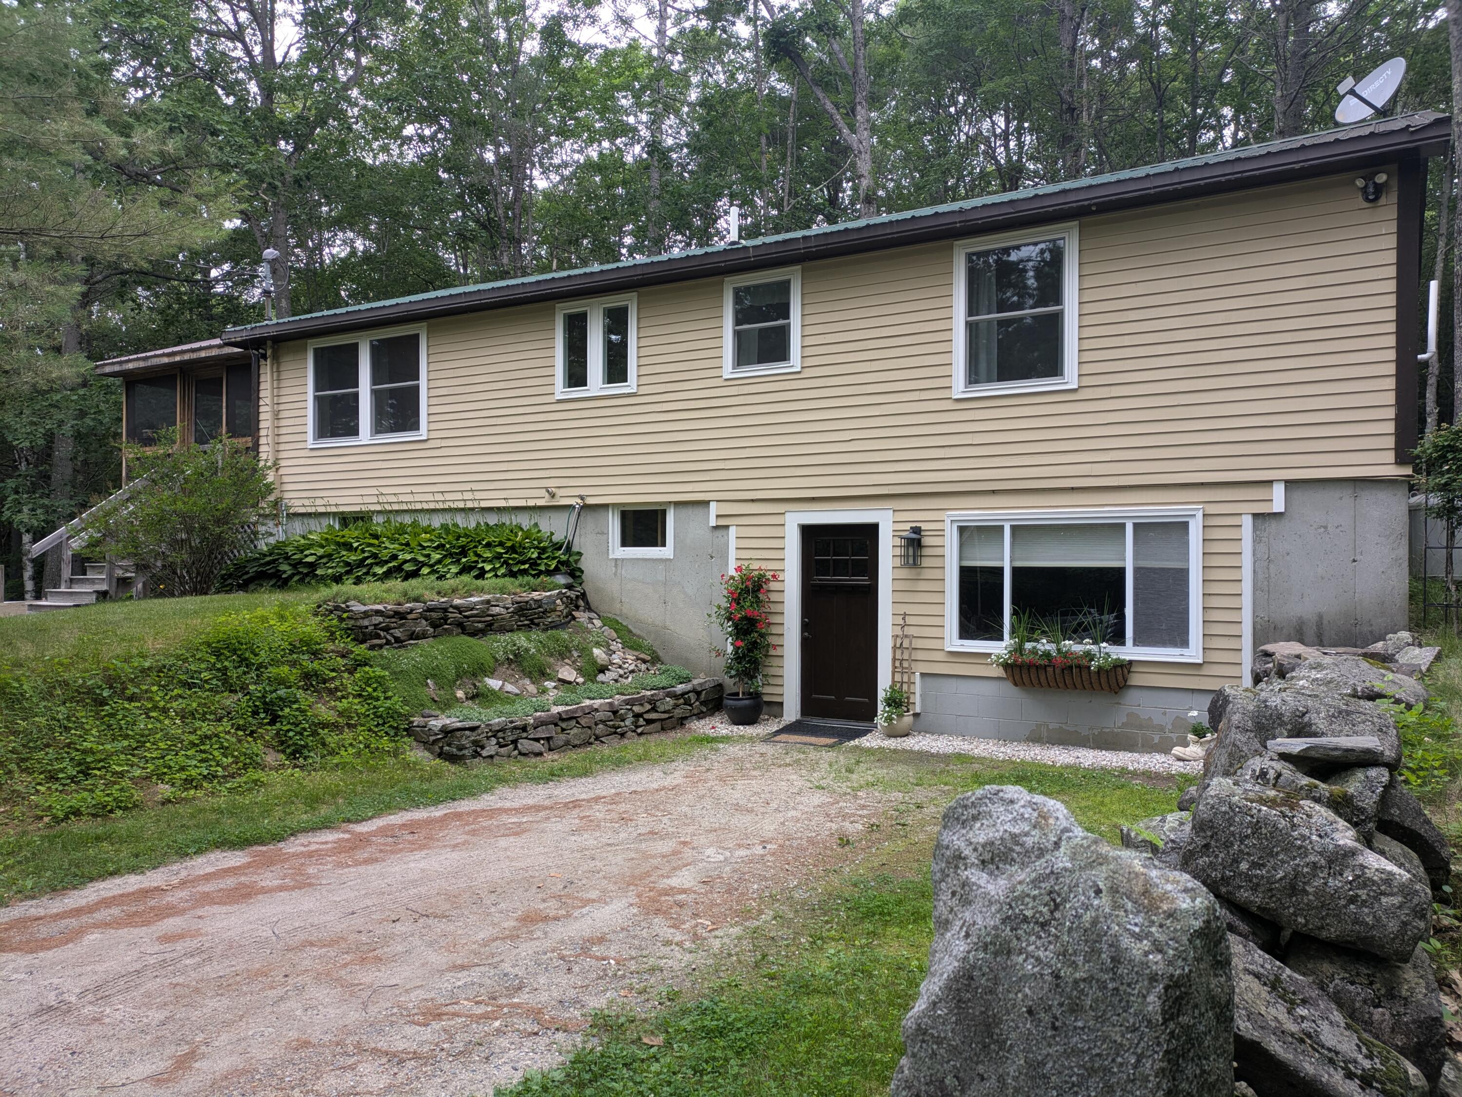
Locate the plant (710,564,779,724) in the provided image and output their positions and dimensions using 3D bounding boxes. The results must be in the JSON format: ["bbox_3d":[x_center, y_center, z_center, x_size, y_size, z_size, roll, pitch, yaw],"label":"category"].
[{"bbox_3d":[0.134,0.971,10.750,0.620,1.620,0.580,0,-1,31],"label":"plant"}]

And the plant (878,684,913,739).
[{"bbox_3d":[1.560,1.532,9.980,0.350,0.510,0.350,0,-1,0],"label":"plant"}]

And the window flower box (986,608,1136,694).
[{"bbox_3d":[2.902,0.890,9.347,1.220,0.740,0.380,0,-1,31],"label":"window flower box"}]

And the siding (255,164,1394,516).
[{"bbox_3d":[-0.795,-1.761,11.849,14.079,2.460,0.180,0,-1,31],"label":"siding"}]

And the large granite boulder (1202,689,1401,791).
[{"bbox_3d":[3.417,1.165,6.300,1.050,0.580,0.800,0,-1,31],"label":"large granite boulder"}]

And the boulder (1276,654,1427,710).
[{"bbox_3d":[4.349,0.960,7.400,0.950,0.420,0.700,0,-1,31],"label":"boulder"}]

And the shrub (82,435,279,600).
[{"bbox_3d":[-7.462,-0.464,14.300,2.300,2.200,2.200,1,-1,-28],"label":"shrub"}]

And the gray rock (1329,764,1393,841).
[{"bbox_3d":[2.462,1.014,4.150,0.290,0.320,0.380,0,-1,31],"label":"gray rock"}]

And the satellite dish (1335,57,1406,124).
[{"bbox_3d":[7.149,-5.210,11.935,0.530,0.660,0.780,13,-6,-23],"label":"satellite dish"}]

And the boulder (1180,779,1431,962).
[{"bbox_3d":[1.902,1.052,3.500,0.800,0.550,0.600,0,-1,28],"label":"boulder"}]

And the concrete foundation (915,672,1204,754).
[{"bbox_3d":[3.036,1.502,9.551,2.766,0.604,0.200,0,-1,31],"label":"concrete foundation"}]

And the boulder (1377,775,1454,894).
[{"bbox_3d":[2.709,1.140,4.200,0.350,0.450,0.420,0,-1,33],"label":"boulder"}]

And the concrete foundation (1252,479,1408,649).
[{"bbox_3d":[4.822,0.197,8.523,1.071,1.477,0.220,0,-1,31],"label":"concrete foundation"}]

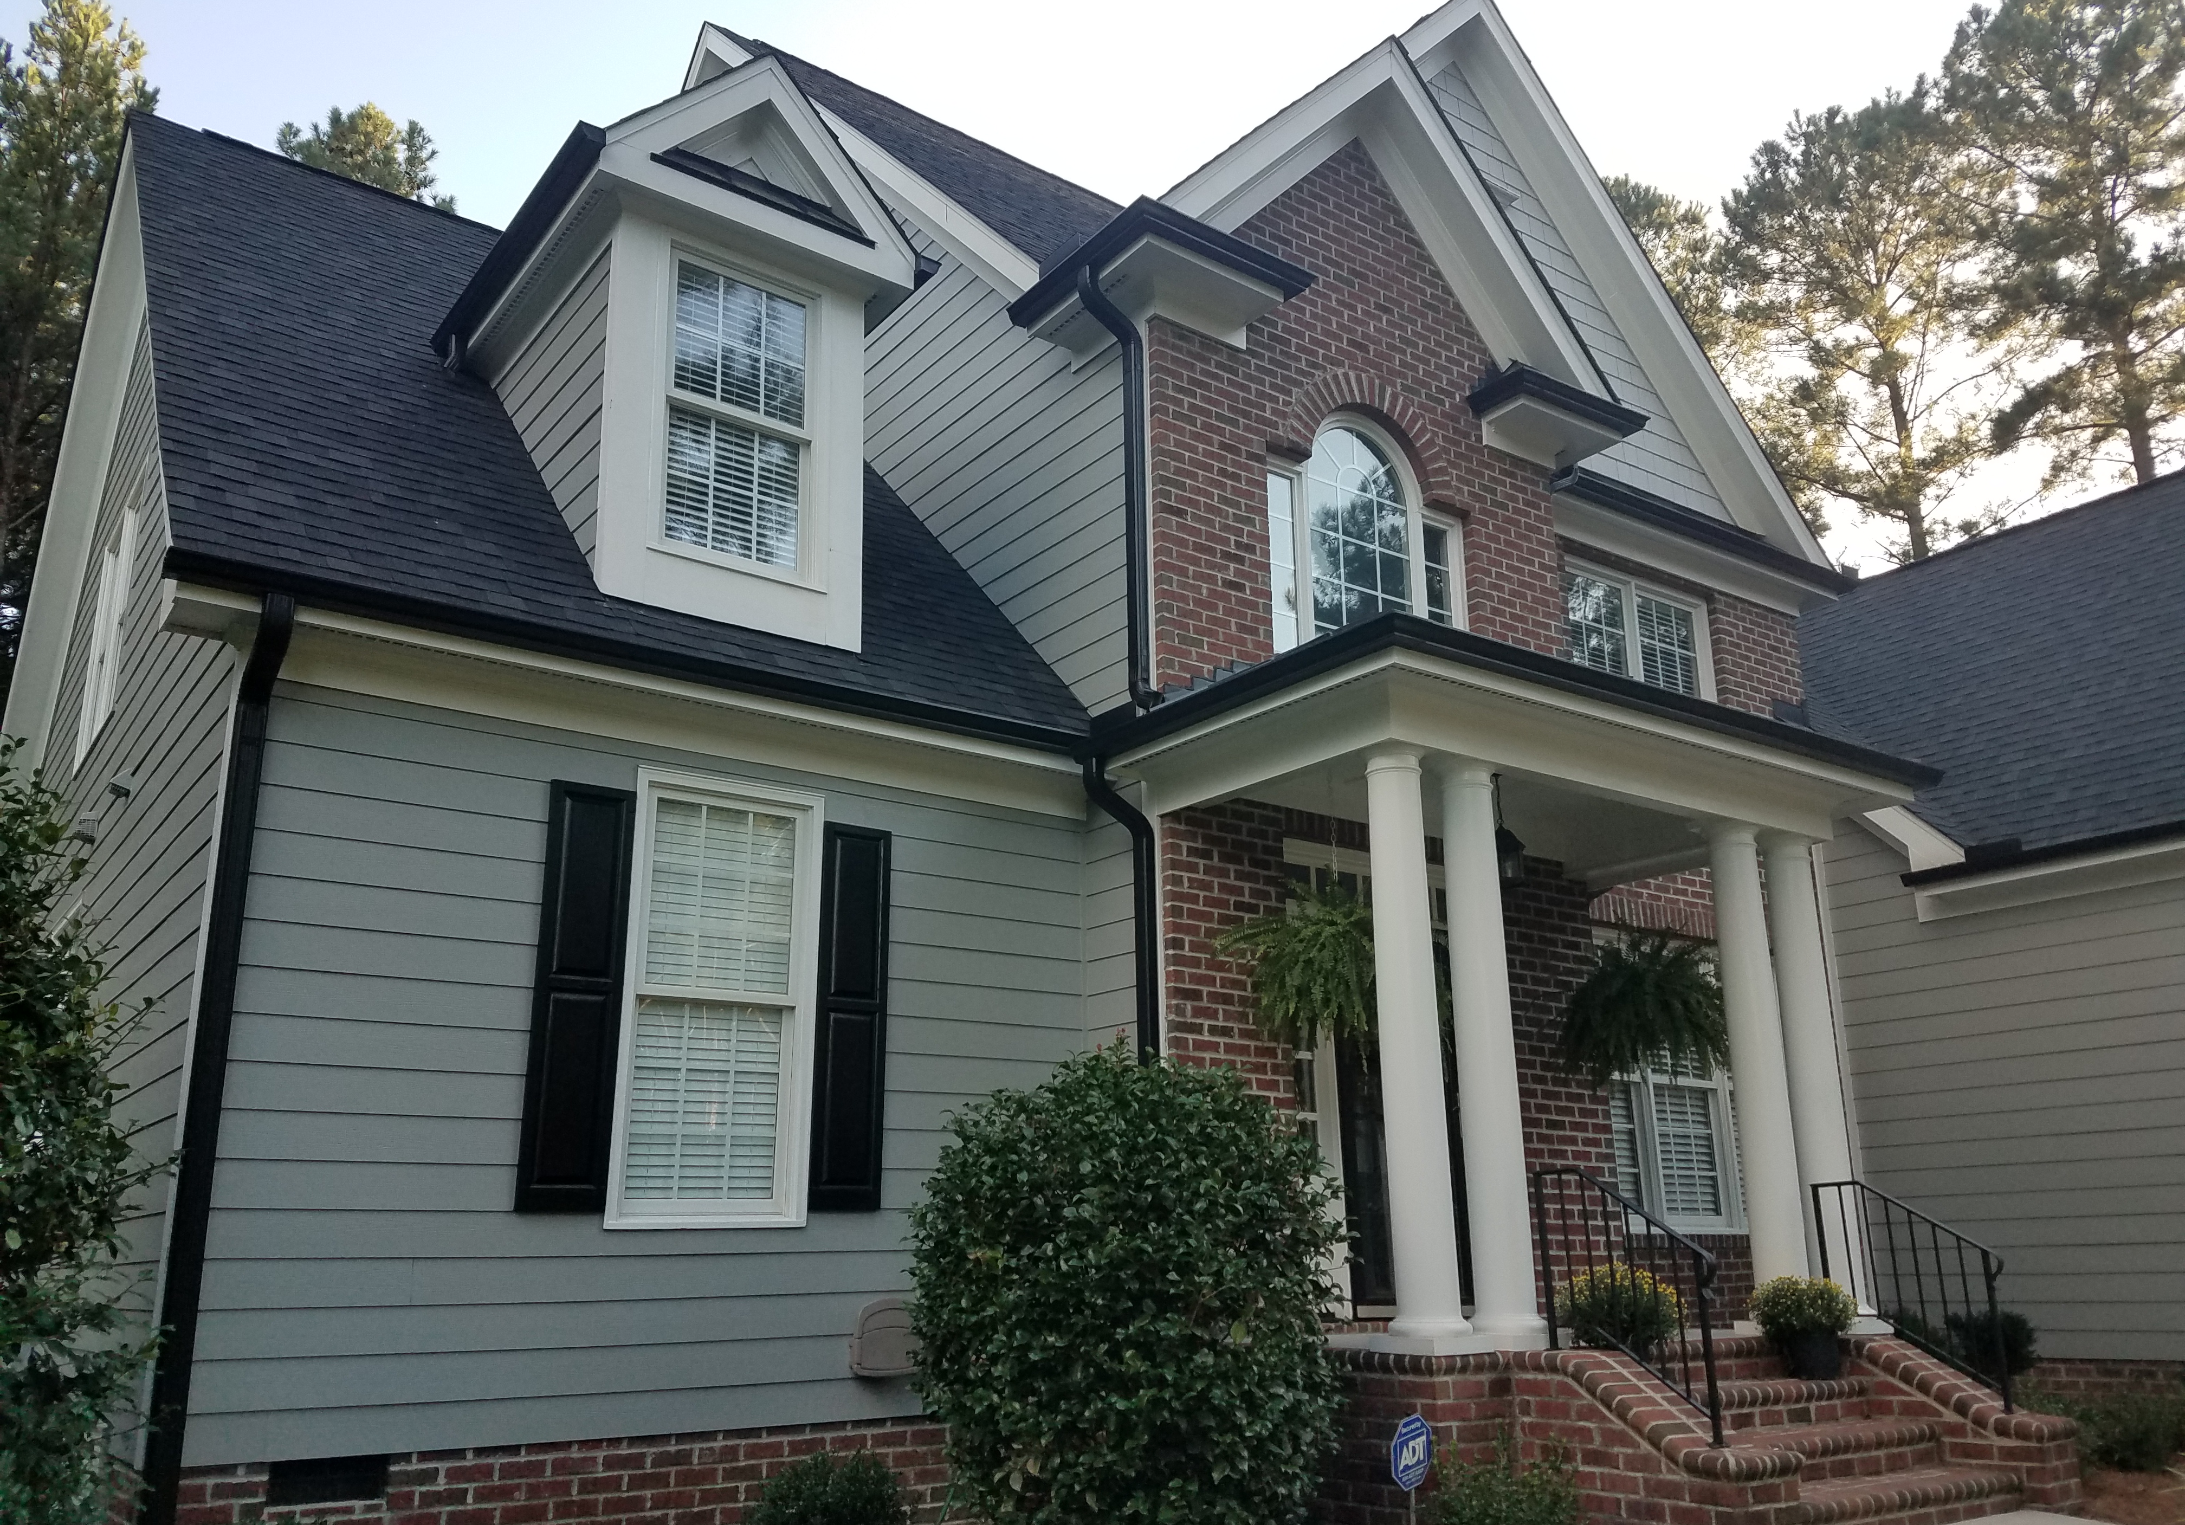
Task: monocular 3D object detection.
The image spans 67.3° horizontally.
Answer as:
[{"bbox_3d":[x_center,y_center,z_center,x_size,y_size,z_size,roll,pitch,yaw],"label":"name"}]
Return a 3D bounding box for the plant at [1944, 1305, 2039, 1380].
[{"bbox_3d":[5.781,3.771,10.564,0.560,0.540,0.560,11,-20,-35],"label":"plant"}]

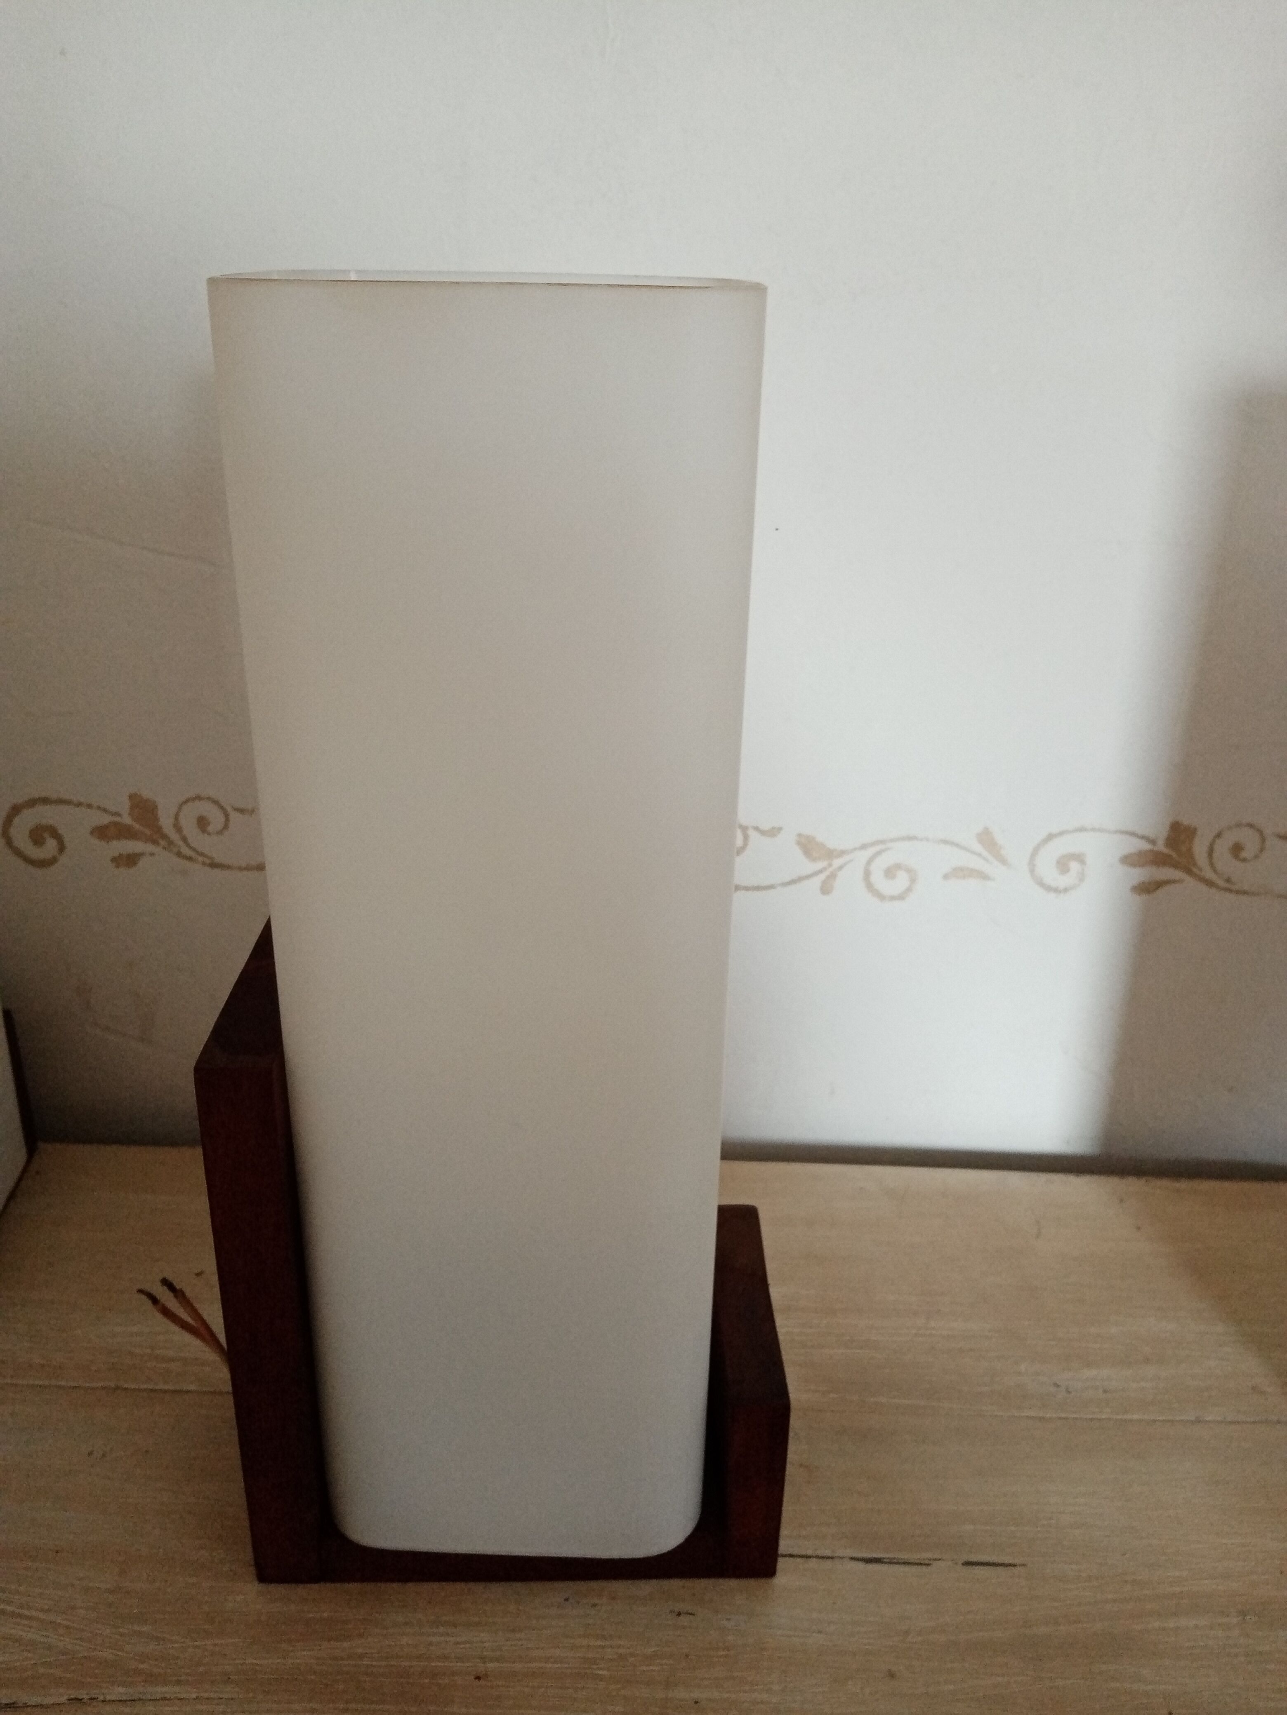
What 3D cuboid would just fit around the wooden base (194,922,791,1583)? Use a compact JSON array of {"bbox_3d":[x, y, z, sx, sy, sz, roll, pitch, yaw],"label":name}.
[{"bbox_3d":[-0.037,0.121,0.405,0.160,0.185,0.090,1,23,-2],"label":"wooden base"}]

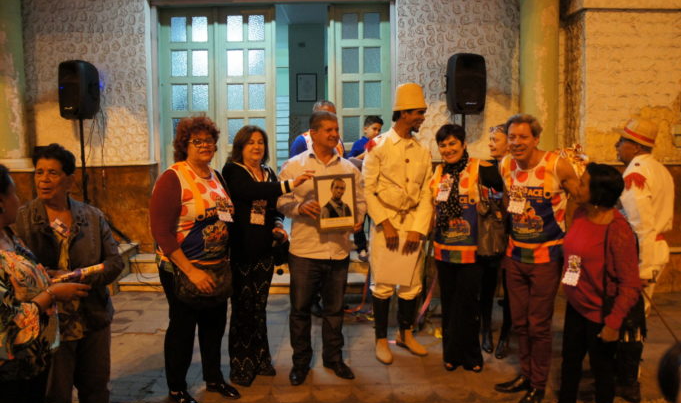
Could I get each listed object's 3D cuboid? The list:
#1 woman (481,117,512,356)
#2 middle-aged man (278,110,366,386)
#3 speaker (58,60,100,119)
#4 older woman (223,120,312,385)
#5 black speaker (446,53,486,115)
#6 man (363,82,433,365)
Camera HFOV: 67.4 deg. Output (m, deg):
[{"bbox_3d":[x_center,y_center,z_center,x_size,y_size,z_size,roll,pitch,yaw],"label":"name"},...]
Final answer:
[{"bbox_3d":[1.148,0.272,3.756,0.480,1.684,0.340,0,2,25],"label":"woman"},{"bbox_3d":[-0.141,0.282,3.291,0.530,1.729,0.420,-1,2,-15],"label":"middle-aged man"},{"bbox_3d":[-3.043,-1.311,5.950,0.400,0.660,0.340,0,2,25],"label":"speaker"},{"bbox_3d":[-0.520,0.332,3.305,0.520,1.639,0.400,-2,2,-27],"label":"older woman"},{"bbox_3d":[1.433,-1.341,5.850,0.400,0.660,0.340,-1,2,-11],"label":"black speaker"},{"bbox_3d":[0.412,0.137,3.689,0.520,1.977,0.380,-1,2,-6],"label":"man"}]

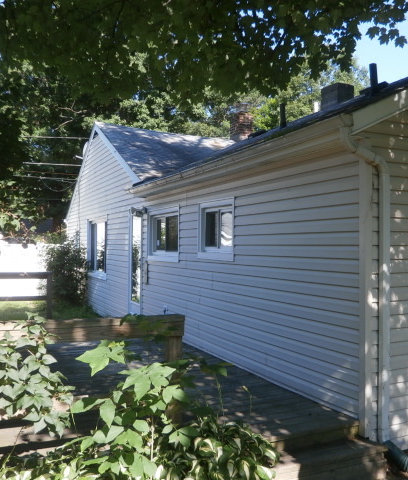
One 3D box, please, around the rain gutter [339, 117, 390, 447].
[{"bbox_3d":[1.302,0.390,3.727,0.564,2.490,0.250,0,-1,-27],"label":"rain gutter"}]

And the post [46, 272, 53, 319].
[{"bbox_3d":[-2.828,1.070,8.800,0.095,0.950,0.095,0,-1,-27],"label":"post"}]

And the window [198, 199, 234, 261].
[{"bbox_3d":[0.166,-0.122,6.200,0.090,0.764,0.981,0,-1,-27],"label":"window"}]

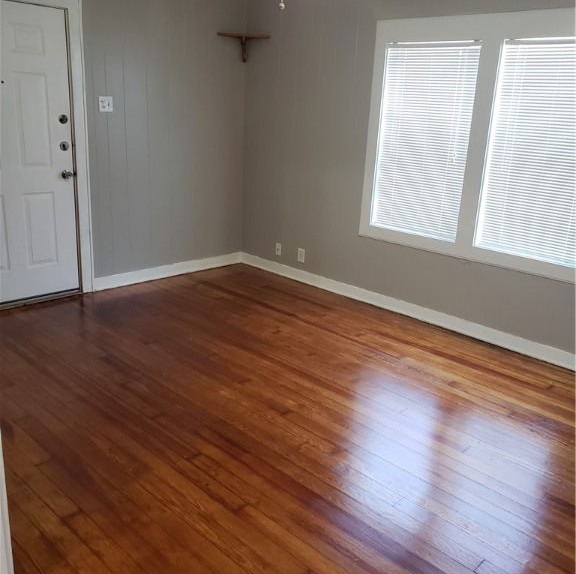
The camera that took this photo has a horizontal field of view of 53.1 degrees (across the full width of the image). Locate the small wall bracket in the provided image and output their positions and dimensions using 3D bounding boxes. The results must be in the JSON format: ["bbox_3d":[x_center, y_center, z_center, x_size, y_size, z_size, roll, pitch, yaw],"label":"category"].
[{"bbox_3d":[-0.375,-2.108,5.104,0.450,0.220,0.220,3,17,-1],"label":"small wall bracket"}]

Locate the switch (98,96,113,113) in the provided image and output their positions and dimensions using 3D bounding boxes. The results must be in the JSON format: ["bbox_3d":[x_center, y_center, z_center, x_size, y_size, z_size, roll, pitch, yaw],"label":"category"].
[{"bbox_3d":[-1.372,-1.384,4.374,0.016,0.114,0.111,19,23,41],"label":"switch"}]

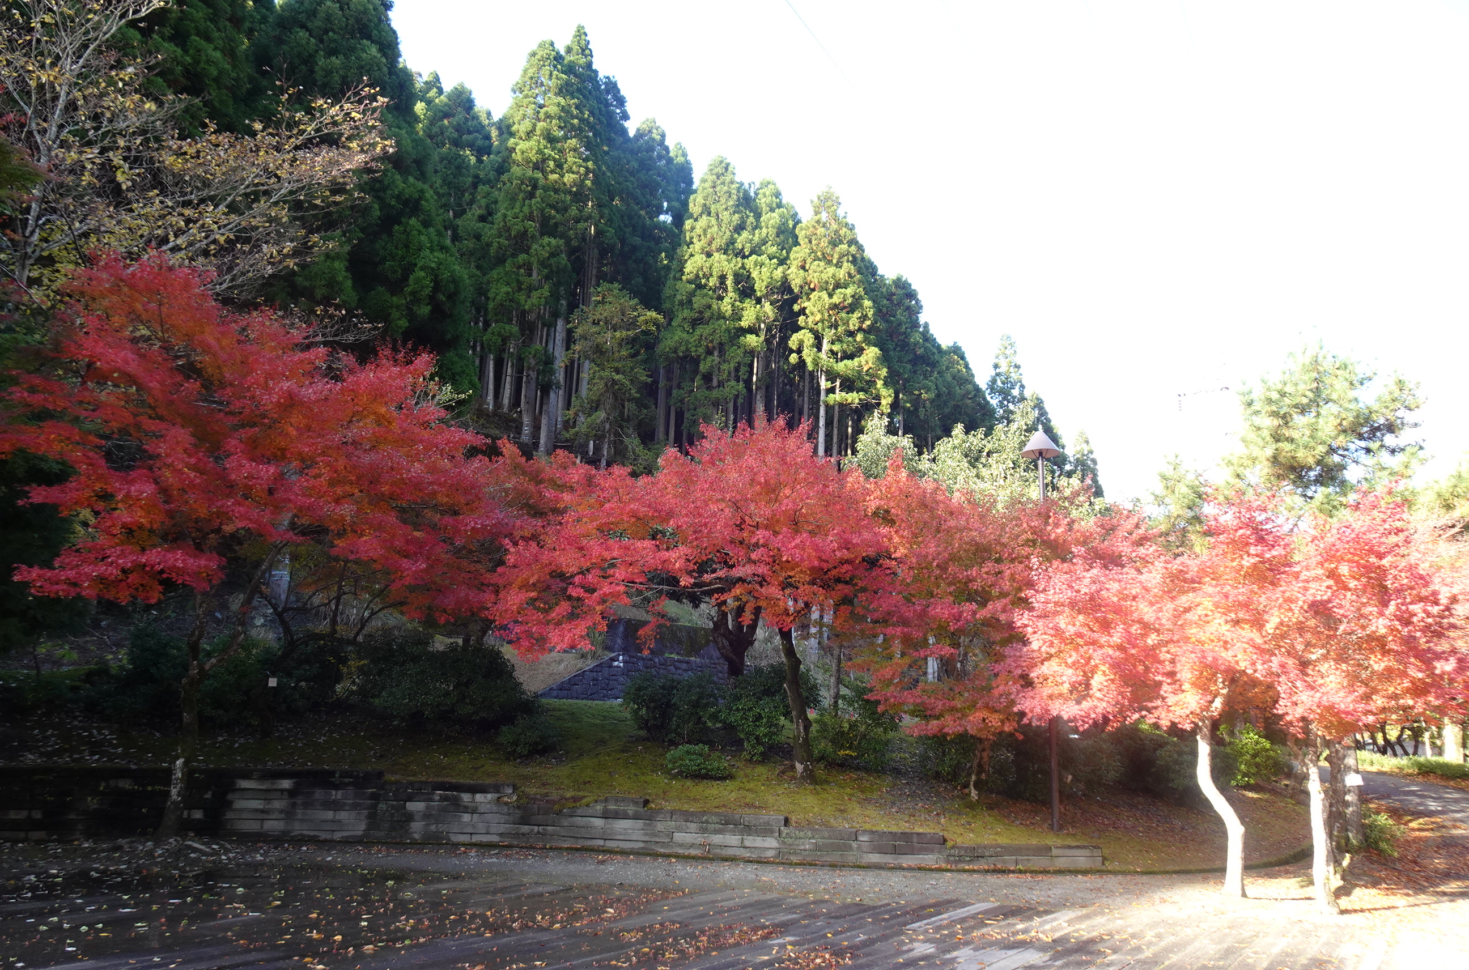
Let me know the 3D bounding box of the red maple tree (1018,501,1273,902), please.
[{"bbox_3d":[4.158,2.047,10.231,2.641,3.948,2.641,2,-13,0],"label":"red maple tree"}]

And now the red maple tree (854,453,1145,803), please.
[{"bbox_3d":[3.571,1.811,13.458,3.791,4.541,3.602,2,-13,0],"label":"red maple tree"}]

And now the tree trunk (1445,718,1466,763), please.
[{"bbox_3d":[17.266,6.017,24.400,0.430,1.260,0.430,2,-13,0],"label":"tree trunk"}]

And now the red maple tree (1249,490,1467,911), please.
[{"bbox_3d":[5.896,1.950,9.651,2.081,3.909,2.393,2,-13,0],"label":"red maple tree"}]

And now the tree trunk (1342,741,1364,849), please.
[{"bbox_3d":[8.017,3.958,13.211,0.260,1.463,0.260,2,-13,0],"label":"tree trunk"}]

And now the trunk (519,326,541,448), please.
[{"bbox_3d":[-9.660,-4.844,48.180,0.550,6.023,0.550,2,-13,0],"label":"trunk"}]

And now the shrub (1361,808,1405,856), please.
[{"bbox_3d":[8.165,4.359,12.814,0.551,0.593,0.496,2,-13,0],"label":"shrub"}]

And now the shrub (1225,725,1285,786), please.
[{"bbox_3d":[7.936,4.127,15.531,0.913,0.900,0.821,2,-13,0],"label":"shrub"}]

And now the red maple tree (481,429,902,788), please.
[{"bbox_3d":[-0.560,1.476,13.810,5.465,4.895,4.918,2,-13,0],"label":"red maple tree"}]

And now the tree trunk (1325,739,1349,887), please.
[{"bbox_3d":[6.417,3.424,10.860,0.240,1.633,0.240,2,-13,0],"label":"tree trunk"}]

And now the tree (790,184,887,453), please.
[{"bbox_3d":[6.083,-9.591,60.647,5.810,17.567,5.810,2,-13,0],"label":"tree"}]

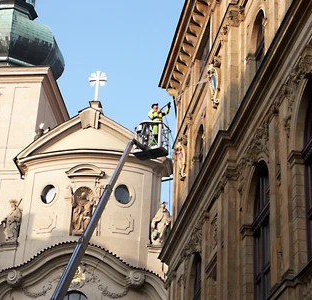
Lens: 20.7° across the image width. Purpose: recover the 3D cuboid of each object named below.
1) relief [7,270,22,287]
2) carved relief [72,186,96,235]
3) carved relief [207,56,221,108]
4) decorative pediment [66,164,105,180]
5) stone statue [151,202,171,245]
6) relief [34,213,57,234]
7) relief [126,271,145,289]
[{"bbox_3d":[-7.397,6.721,44.721,0.750,0.750,0.500,-3,-29,12],"label":"relief"},{"bbox_3d":[-3.942,3.316,46.623,1.100,2.650,0.500,-1,-28,8],"label":"carved relief"},{"bbox_3d":[2.090,-2.473,31.196,0.350,2.050,1.050,7,-28,-7],"label":"carved relief"},{"bbox_3d":[-3.880,1.232,47.295,2.070,0.720,0.500,-1,-28,8],"label":"decorative pediment"},{"bbox_3d":[0.307,4.035,46.845,1.050,2.300,0.750,-2,-29,10],"label":"stone statue"},{"bbox_3d":[-6.035,4.015,46.716,1.130,1.170,0.120,-6,-29,17],"label":"relief"},{"bbox_3d":[-1.047,6.639,43.843,0.850,0.800,0.500,-1,-28,8],"label":"relief"}]

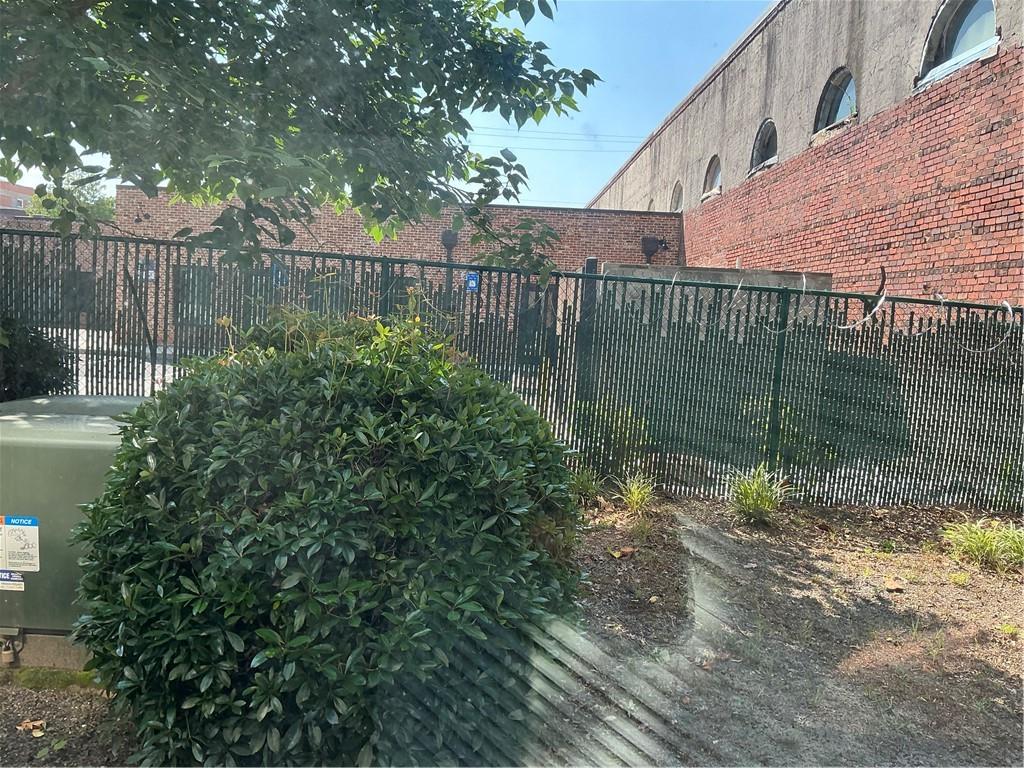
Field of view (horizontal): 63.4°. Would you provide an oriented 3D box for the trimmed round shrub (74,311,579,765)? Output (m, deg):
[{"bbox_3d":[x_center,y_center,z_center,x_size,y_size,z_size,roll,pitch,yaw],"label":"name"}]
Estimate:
[{"bbox_3d":[-0.497,0.449,2.397,1.360,1.280,1.360,3,5,0],"label":"trimmed round shrub"}]

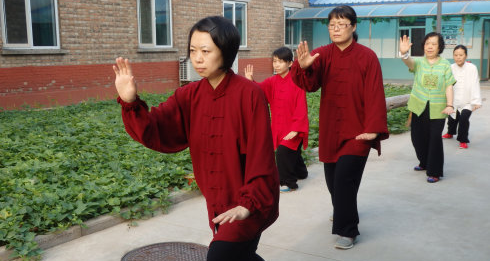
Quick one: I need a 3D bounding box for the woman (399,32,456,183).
[{"bbox_3d":[1.815,-0.248,5.600,0.510,1.430,0.680,5,10,31],"label":"woman"}]

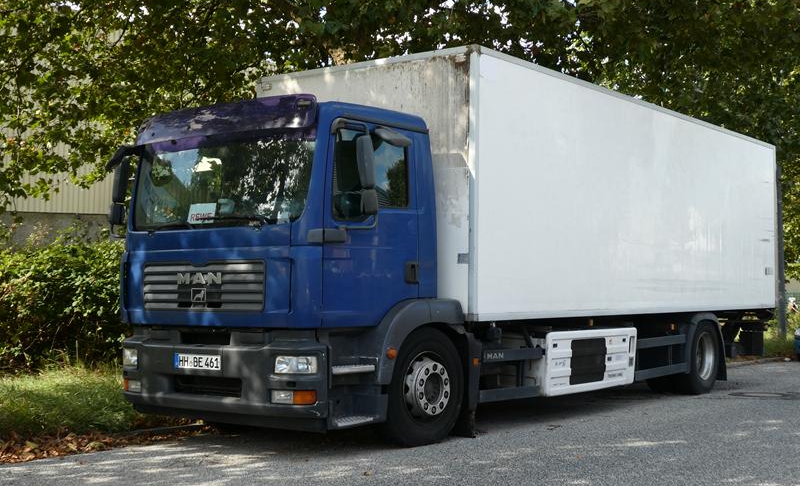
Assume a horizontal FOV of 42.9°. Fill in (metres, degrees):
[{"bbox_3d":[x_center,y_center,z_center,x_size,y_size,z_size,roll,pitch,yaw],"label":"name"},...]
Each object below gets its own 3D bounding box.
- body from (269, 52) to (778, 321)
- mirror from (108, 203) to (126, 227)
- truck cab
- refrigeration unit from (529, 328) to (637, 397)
[{"bbox_3d":[1.966,-0.349,12.272,2.600,2.309,7.705,-1,-3,38],"label":"body"},{"bbox_3d":[-2.443,-0.244,8.803,0.110,0.190,0.180,2,-2,-32],"label":"mirror"},{"bbox_3d":[-1.004,0.236,8.379,2.360,2.530,1.800,-1,-3,38],"label":"truck cab"},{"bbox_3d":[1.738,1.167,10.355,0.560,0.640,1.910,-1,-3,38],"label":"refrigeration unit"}]

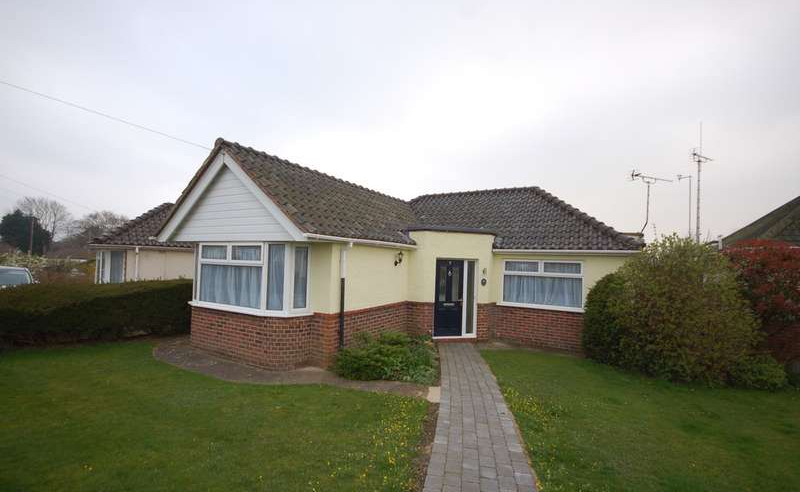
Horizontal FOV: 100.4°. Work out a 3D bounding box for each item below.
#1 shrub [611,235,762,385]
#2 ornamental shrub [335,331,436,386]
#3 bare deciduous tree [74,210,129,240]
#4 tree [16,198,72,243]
[{"bbox_3d":[5.609,1.211,6.821,2.100,2.650,1.900,0,-3,32],"label":"shrub"},{"bbox_3d":[-0.208,2.044,6.372,1.750,0.600,1.600,2,-2,-3],"label":"ornamental shrub"},{"bbox_3d":[-55.461,-1.807,62.060,8.000,9.700,8.000,4,-3,-42],"label":"bare deciduous tree"},{"bbox_3d":[-55.850,-2.572,52.083,7.500,10.400,7.500,-1,-3,43],"label":"tree"}]

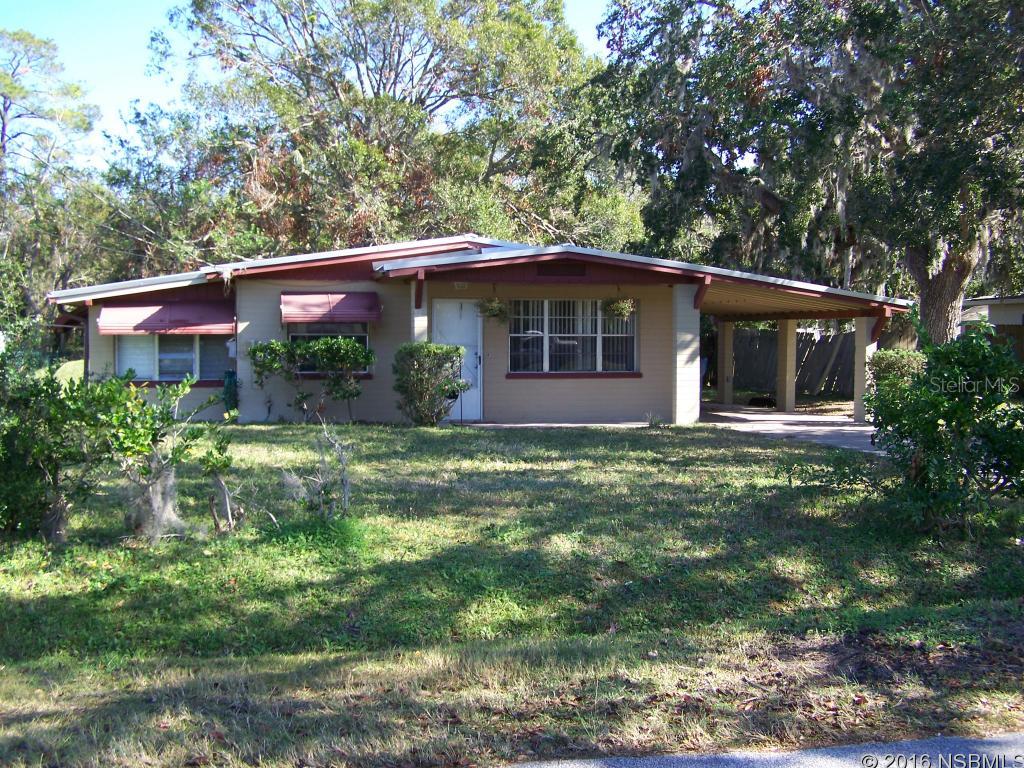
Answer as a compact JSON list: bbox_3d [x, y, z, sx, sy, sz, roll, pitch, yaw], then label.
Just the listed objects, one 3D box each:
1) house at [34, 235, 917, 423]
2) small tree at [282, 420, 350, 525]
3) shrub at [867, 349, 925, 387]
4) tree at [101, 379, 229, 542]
[{"bbox_3d":[-1.043,-0.961,20.707,13.150,3.100,8.800,-1,3,-13],"label":"house"},{"bbox_3d":[-1.616,0.694,9.338,0.560,0.880,0.500,0,2,0],"label":"small tree"},{"bbox_3d":[6.787,0.028,19.826,0.950,1.308,0.900,0,2,-14],"label":"shrub"},{"bbox_3d":[-2.684,0.594,8.633,0.950,1.220,0.850,0,2,0],"label":"tree"}]

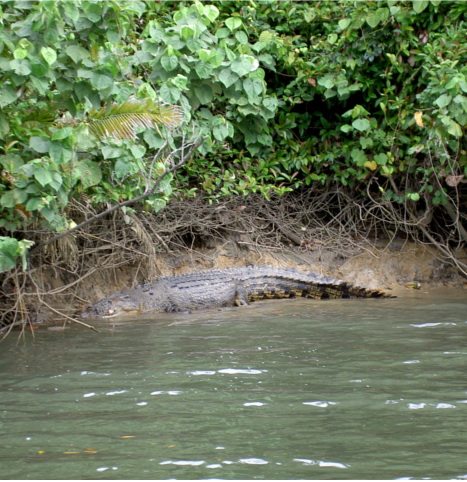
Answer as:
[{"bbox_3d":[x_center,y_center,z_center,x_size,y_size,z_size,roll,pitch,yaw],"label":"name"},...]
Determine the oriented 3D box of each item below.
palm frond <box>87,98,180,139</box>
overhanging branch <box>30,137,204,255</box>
[{"bbox_3d":[-0.903,-1.097,17.100,0.880,0.380,0.400,0,5,0],"label":"palm frond"},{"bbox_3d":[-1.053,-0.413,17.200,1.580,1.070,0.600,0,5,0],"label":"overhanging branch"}]

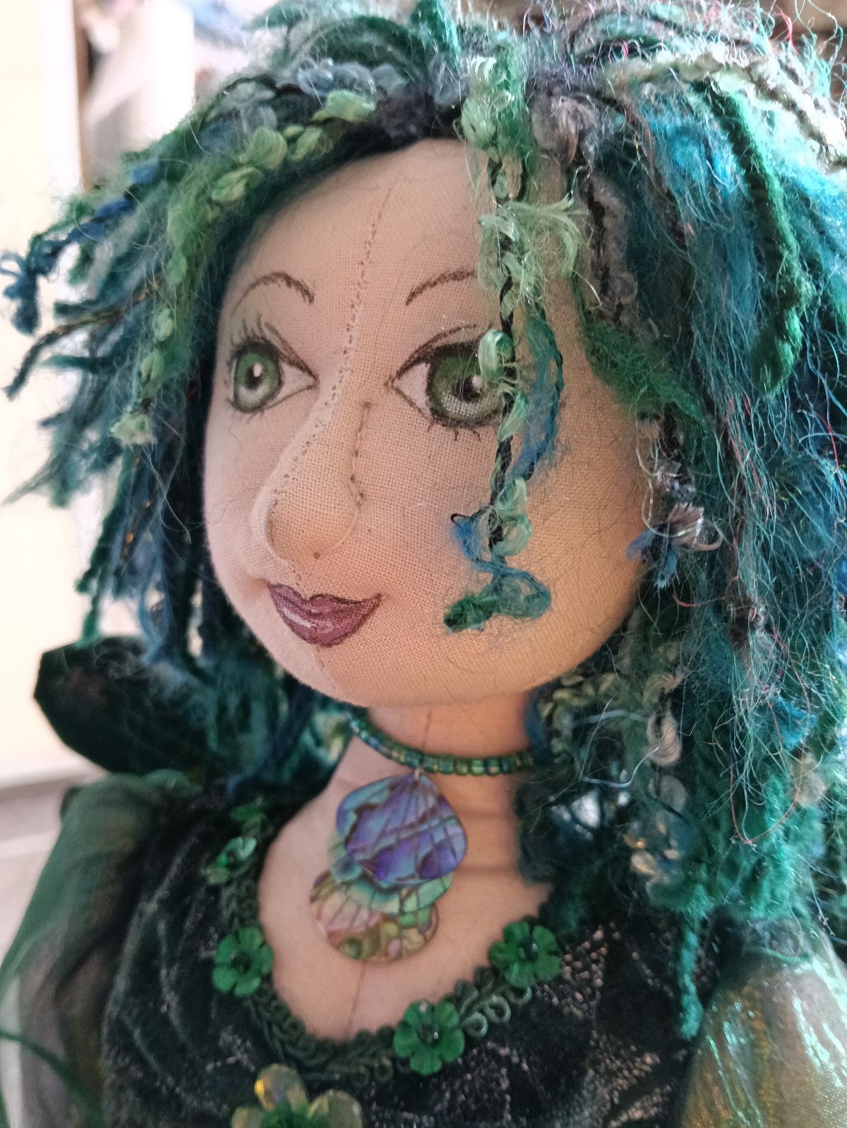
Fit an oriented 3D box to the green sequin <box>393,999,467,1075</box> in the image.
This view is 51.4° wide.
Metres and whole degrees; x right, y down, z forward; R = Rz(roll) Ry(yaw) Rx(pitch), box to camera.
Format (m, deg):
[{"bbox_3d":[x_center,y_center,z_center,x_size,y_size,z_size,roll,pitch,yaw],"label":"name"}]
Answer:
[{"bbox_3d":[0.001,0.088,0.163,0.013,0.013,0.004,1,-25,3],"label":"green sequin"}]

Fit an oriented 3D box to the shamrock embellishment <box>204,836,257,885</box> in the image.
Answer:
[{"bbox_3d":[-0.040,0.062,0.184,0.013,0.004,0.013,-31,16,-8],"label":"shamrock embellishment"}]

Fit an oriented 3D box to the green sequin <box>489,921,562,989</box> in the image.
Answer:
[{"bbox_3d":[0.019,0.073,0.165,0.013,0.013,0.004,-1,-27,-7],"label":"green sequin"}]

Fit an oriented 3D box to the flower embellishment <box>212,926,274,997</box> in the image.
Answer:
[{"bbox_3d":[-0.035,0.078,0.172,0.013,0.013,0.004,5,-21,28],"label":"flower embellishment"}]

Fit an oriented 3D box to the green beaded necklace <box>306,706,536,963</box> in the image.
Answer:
[{"bbox_3d":[0.003,0.053,0.181,0.042,0.045,0.050,4,11,22],"label":"green beaded necklace"}]

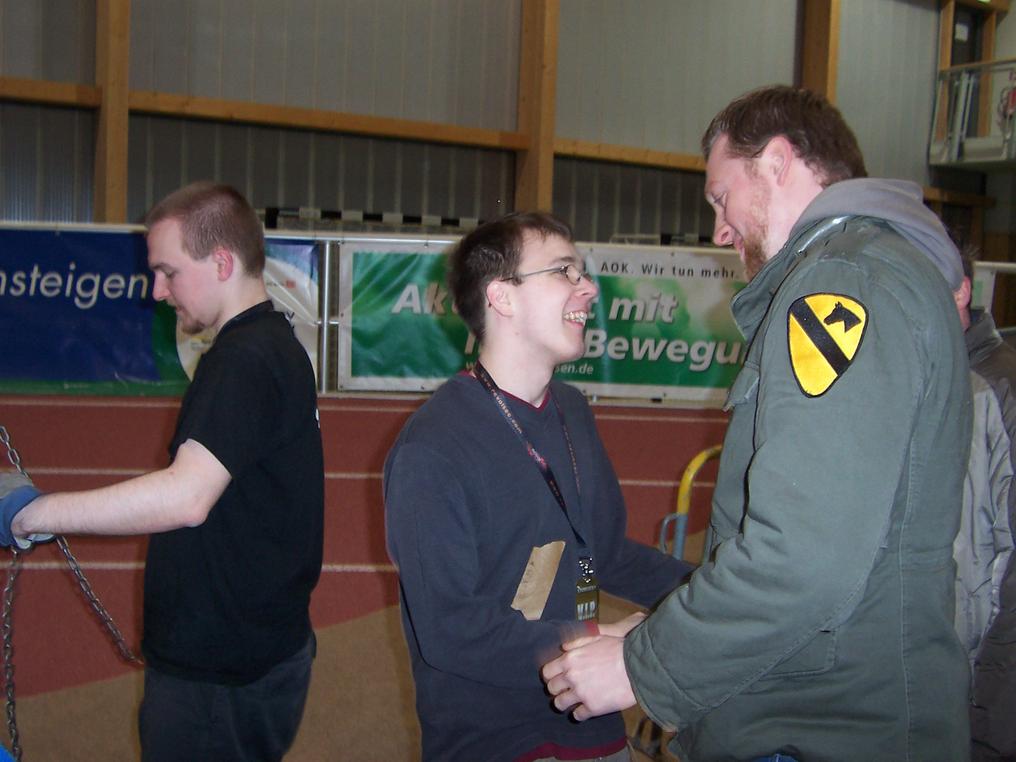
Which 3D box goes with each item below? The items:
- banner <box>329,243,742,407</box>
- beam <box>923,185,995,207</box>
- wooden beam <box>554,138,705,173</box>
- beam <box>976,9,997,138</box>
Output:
[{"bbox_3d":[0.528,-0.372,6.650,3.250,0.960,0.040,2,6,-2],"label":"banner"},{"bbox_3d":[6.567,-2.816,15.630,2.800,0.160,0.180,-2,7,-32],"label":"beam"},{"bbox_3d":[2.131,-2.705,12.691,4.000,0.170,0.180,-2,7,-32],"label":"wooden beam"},{"bbox_3d":[7.430,-4.806,16.121,0.140,2.060,0.170,-2,7,-32],"label":"beam"}]

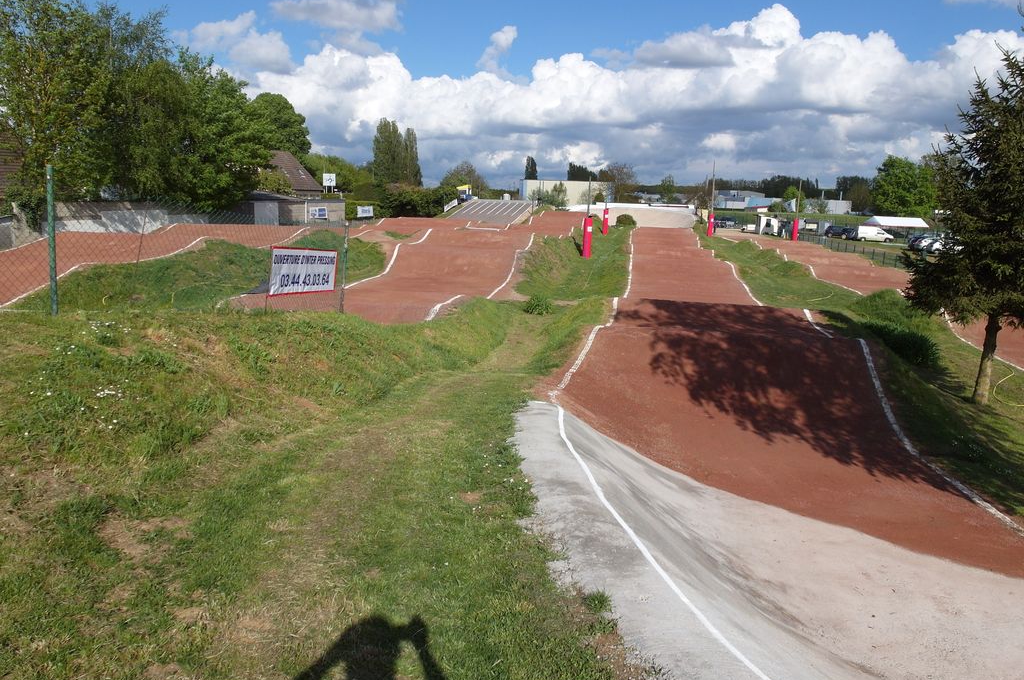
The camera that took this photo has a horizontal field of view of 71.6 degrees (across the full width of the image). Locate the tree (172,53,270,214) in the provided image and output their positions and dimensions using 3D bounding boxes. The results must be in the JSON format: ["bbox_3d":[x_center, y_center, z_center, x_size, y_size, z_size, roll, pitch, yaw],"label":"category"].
[{"bbox_3d":[-23.894,-16.624,58.000,8.500,13.800,8.500,-3,13,-22],"label":"tree"}]

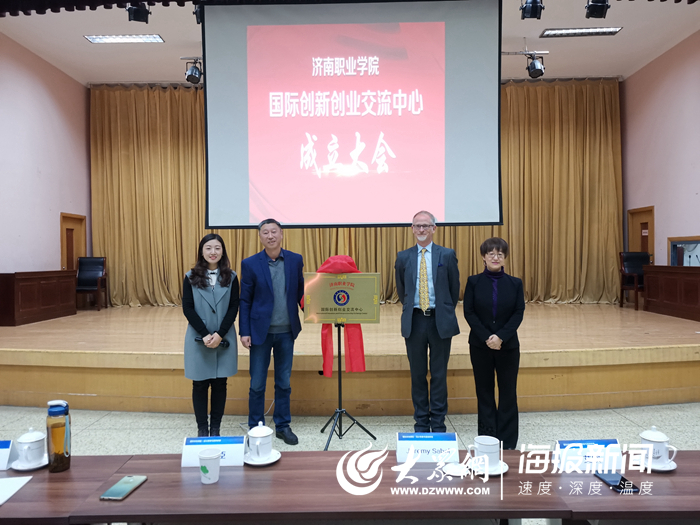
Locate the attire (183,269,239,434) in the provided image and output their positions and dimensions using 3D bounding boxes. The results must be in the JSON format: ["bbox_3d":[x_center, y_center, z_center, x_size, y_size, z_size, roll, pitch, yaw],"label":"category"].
[{"bbox_3d":[-1.110,0.723,4.200,0.440,1.350,0.300,-1,1,-9],"label":"attire"}]

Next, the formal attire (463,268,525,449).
[{"bbox_3d":[1.069,0.709,3.938,0.480,1.360,0.300,0,1,12],"label":"formal attire"}]

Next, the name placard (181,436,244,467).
[{"bbox_3d":[-0.471,0.655,1.845,0.212,0.088,0.085,-1,1,-1],"label":"name placard"}]

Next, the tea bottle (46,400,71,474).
[{"bbox_3d":[-0.993,0.588,1.788,0.075,0.237,0.075,-1,1,-17],"label":"tea bottle"}]

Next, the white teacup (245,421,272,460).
[{"bbox_3d":[-0.318,0.625,1.851,0.090,0.130,0.112,-1,1,7],"label":"white teacup"}]

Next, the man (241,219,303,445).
[{"bbox_3d":[-0.622,0.536,4.190,0.500,1.765,0.320,-1,1,-7],"label":"man"}]

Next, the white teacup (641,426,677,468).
[{"bbox_3d":[1.028,0.612,1.749,0.114,0.130,0.087,0,1,32],"label":"white teacup"}]

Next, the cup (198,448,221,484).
[{"bbox_3d":[-0.448,0.655,1.680,0.071,0.091,0.071,-1,1,0],"label":"cup"}]

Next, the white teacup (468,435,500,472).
[{"bbox_3d":[0.442,0.633,1.728,0.110,0.100,0.083,-1,1,-32],"label":"white teacup"}]

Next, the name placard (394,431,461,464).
[{"bbox_3d":[0.273,0.641,1.851,0.212,0.096,0.075,-1,1,3],"label":"name placard"}]

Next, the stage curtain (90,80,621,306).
[{"bbox_3d":[0.115,-1.297,10.100,10.150,4.280,0.300,-1,1,1],"label":"stage curtain"}]

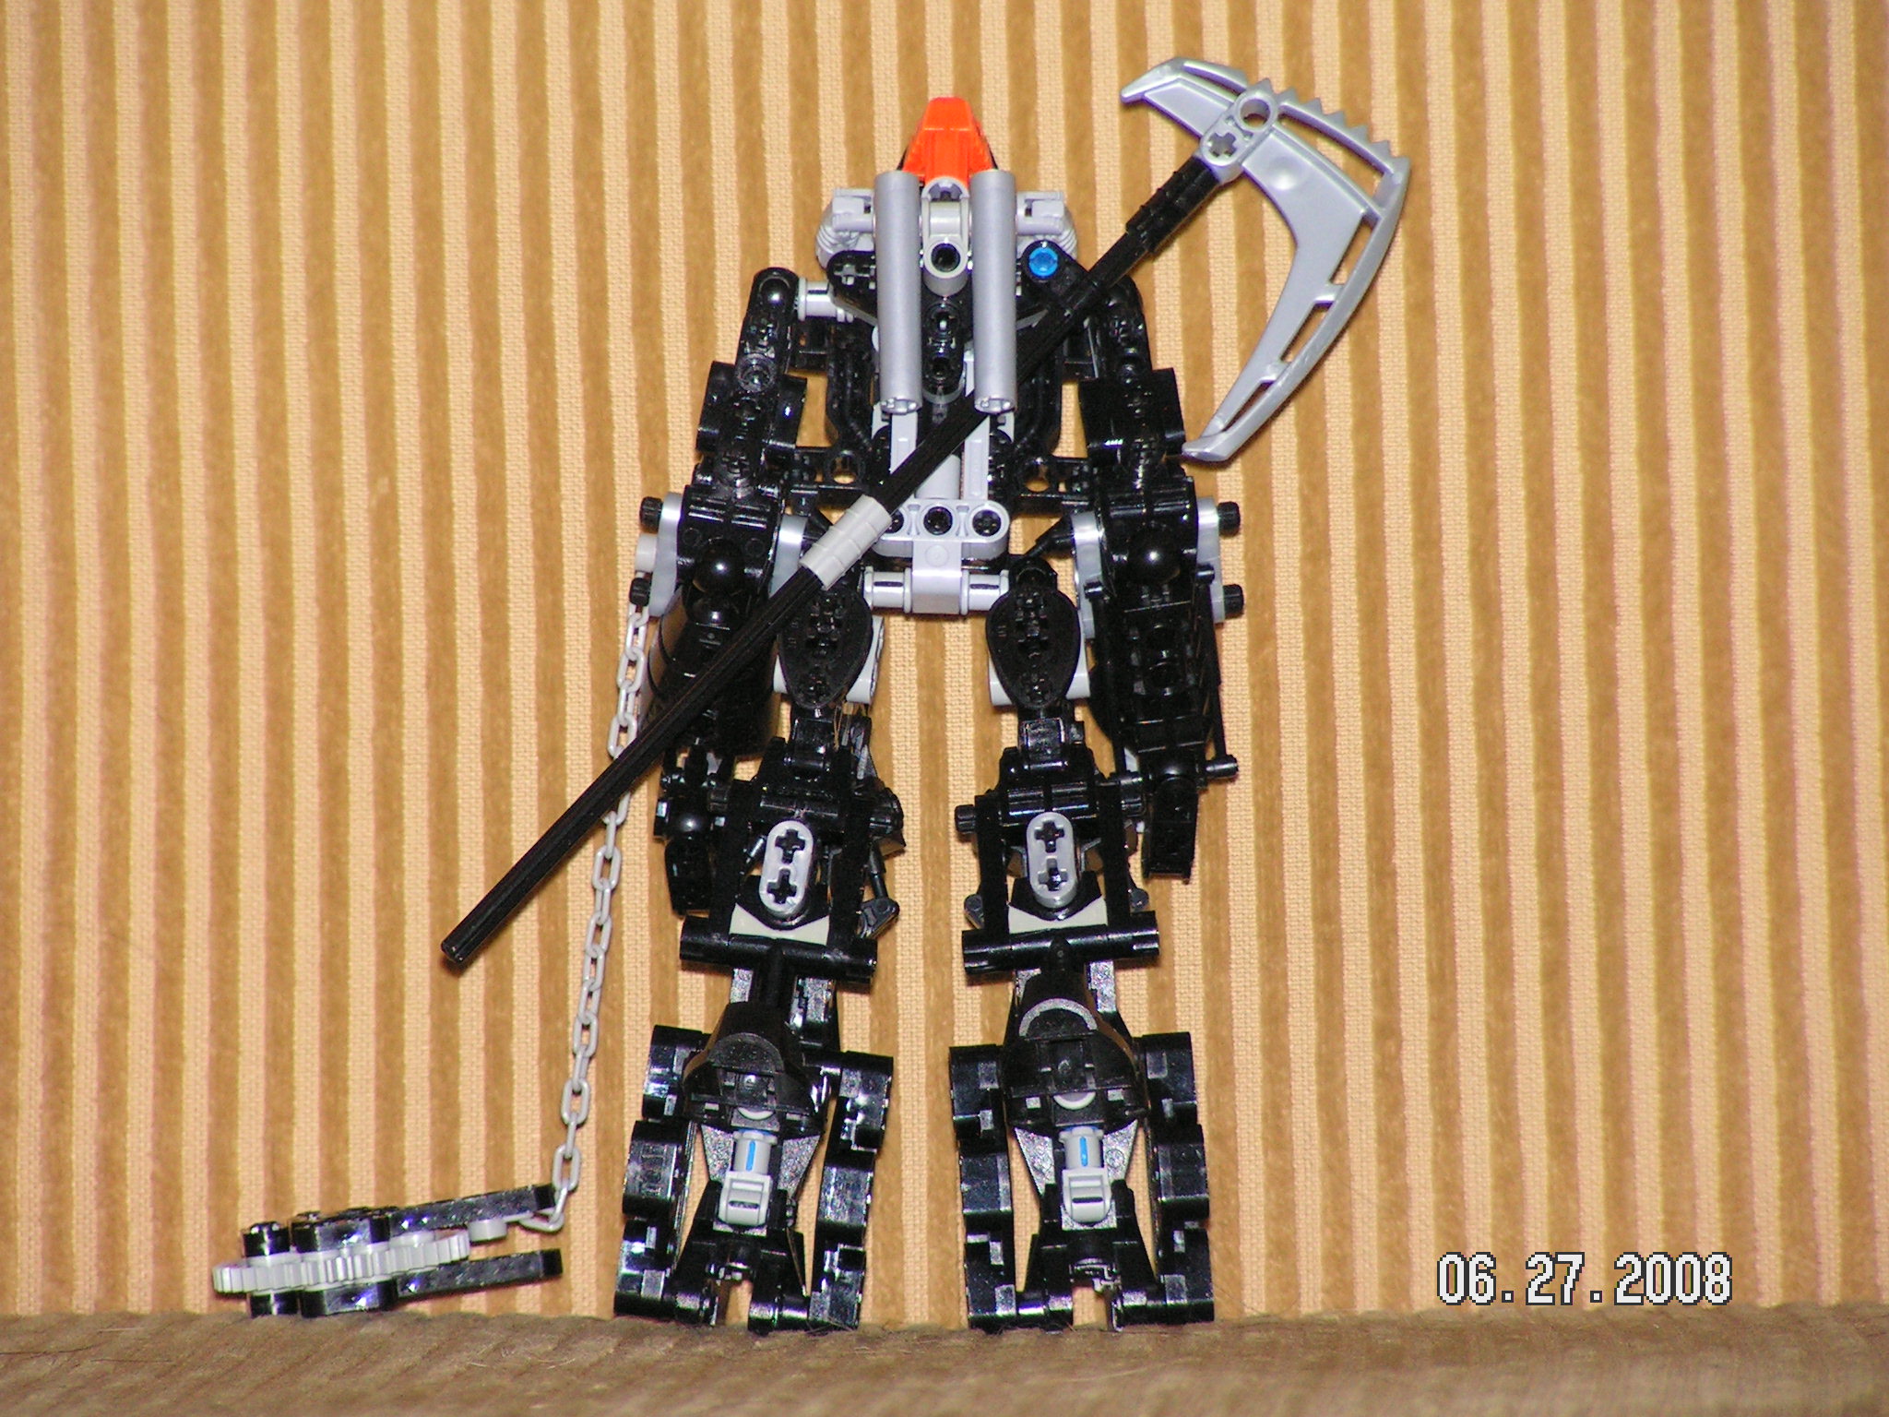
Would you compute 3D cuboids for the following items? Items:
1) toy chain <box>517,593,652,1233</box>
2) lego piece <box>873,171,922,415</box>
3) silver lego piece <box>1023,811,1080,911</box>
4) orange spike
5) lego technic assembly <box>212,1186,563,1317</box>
[{"bbox_3d":[-0.059,0.033,2.030,0.011,0.108,0.009,7,-10,1],"label":"toy chain"},{"bbox_3d":[-0.007,-0.068,2.040,0.007,0.040,0.007,-1,-23,0],"label":"lego piece"},{"bbox_3d":[0.017,0.025,2.020,0.007,0.015,0.004,-3,-24,-1],"label":"silver lego piece"},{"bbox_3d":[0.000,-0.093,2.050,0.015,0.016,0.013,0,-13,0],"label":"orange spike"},{"bbox_3d":[-0.091,0.088,2.020,0.058,0.017,0.030,-9,6,1],"label":"lego technic assembly"}]

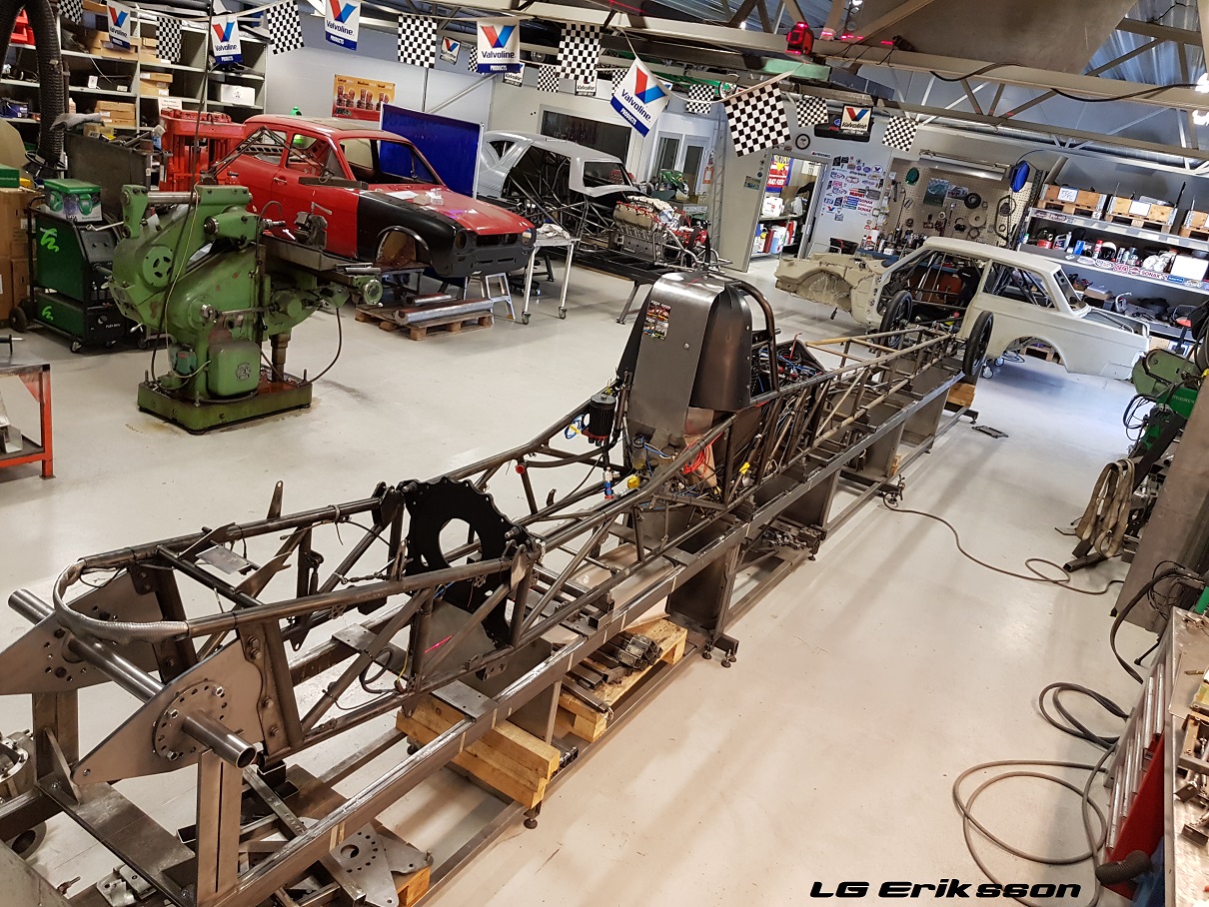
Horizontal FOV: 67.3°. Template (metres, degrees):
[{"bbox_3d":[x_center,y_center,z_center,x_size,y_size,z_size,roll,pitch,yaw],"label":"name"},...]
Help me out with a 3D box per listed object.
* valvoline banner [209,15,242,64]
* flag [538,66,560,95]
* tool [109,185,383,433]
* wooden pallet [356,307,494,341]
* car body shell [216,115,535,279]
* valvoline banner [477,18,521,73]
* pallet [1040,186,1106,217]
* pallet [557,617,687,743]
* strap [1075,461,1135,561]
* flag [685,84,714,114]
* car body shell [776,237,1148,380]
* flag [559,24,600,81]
[{"bbox_3d":[-2.864,-3.139,6.892,0.320,0.325,0.020,7,16,31],"label":"valvoline banner"},{"bbox_3d":[-0.668,-4.521,10.958,0.300,0.285,0.020,17,21,28],"label":"flag"},{"bbox_3d":[-2.395,-0.961,5.971,1.420,1.510,1.700,21,23,27],"label":"tool"},{"bbox_3d":[-1.830,-1.402,9.339,0.800,0.144,1.200,20,22,24],"label":"wooden pallet"},{"bbox_3d":[-2.717,-2.900,9.978,3.900,1.150,1.570,20,23,24],"label":"car body shell"},{"bbox_3d":[-0.913,-3.518,7.827,0.493,0.422,0.030,15,19,35],"label":"valvoline banner"},{"bbox_3d":[6.754,-3.575,12.976,0.800,0.345,1.200,21,23,27],"label":"pallet"},{"bbox_3d":[-0.081,0.831,3.833,0.600,0.144,0.800,20,22,25],"label":"pallet"},{"bbox_3d":[3.497,0.379,6.322,0.250,0.680,0.300,21,23,27],"label":"strap"},{"bbox_3d":[1.061,-3.907,10.017,0.300,0.285,0.020,20,23,27],"label":"flag"},{"bbox_3d":[4.711,-2.145,12.073,4.564,1.245,1.700,20,22,25],"label":"car body shell"},{"bbox_3d":[-0.210,-3.303,7.470,0.050,0.408,0.492,-9,27,-43],"label":"flag"}]

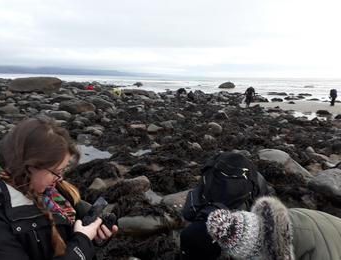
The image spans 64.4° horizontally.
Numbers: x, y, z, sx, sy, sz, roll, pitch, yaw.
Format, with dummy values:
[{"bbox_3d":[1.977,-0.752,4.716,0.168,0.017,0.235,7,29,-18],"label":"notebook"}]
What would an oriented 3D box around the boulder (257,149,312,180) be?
[{"bbox_3d":[1.827,0.556,4.300,0.860,0.390,0.520,5,12,23],"label":"boulder"}]

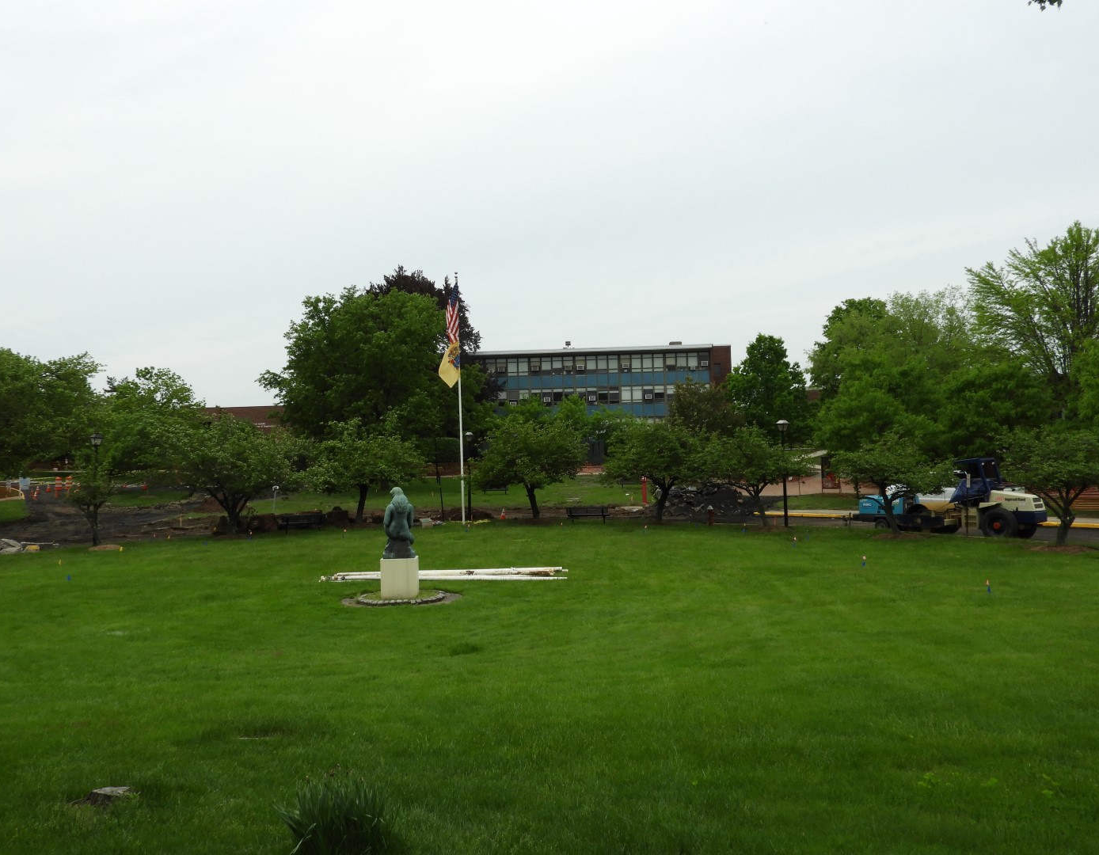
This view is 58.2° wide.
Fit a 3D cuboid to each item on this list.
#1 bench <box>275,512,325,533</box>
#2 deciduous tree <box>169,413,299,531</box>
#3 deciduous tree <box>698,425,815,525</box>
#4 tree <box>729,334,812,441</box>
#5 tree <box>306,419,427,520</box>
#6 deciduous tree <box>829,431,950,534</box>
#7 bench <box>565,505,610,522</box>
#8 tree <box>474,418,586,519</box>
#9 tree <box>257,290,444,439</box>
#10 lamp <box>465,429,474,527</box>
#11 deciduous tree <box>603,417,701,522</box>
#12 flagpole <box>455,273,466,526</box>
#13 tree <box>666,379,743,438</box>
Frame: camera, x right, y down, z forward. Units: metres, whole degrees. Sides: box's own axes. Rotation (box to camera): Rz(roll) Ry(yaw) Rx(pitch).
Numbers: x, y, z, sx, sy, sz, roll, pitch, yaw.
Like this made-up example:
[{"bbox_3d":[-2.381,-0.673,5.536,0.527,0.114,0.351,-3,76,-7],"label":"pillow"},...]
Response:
[{"bbox_3d":[-10.369,3.976,41.300,1.830,0.830,0.620,-1,-1,-25],"label":"bench"},{"bbox_3d":[-14.499,2.071,45.500,5.900,5.350,5.700,-2,-2,0],"label":"deciduous tree"},{"bbox_3d":[8.993,2.113,43.000,4.900,4.250,4.800,-2,-2,0],"label":"deciduous tree"},{"bbox_3d":[20.080,-3.326,90.000,7.630,10.300,7.400,-1,-1,0],"label":"tree"},{"bbox_3d":[-8.556,2.003,46.300,5.630,4.800,5.180,-1,-1,0],"label":"tree"},{"bbox_3d":[12.808,2.085,37.000,4.600,3.750,4.500,-2,-2,0],"label":"deciduous tree"},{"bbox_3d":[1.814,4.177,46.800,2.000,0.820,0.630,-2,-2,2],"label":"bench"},{"bbox_3d":[-0.888,1.878,44.800,5.050,4.600,4.900,-1,-1,0],"label":"tree"},{"bbox_3d":[-13.987,-2.758,72.000,14.000,14.700,13.500,-2,-2,0],"label":"tree"},{"bbox_3d":[-3.550,2.216,43.900,0.400,4.120,0.400,-1,-1,0],"label":"lamp"},{"bbox_3d":[4.373,1.855,42.000,4.240,4.350,4.370,-1,-1,0],"label":"deciduous tree"},{"bbox_3d":[-4.282,-1.349,47.500,0.160,12.150,0.160,-2,-2,0],"label":"flagpole"},{"bbox_3d":[12.899,-0.924,82.000,6.360,6.430,6.040,-1,-1,0],"label":"tree"}]

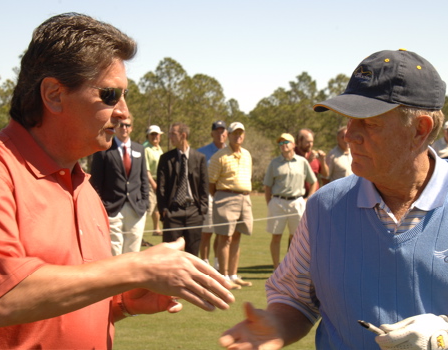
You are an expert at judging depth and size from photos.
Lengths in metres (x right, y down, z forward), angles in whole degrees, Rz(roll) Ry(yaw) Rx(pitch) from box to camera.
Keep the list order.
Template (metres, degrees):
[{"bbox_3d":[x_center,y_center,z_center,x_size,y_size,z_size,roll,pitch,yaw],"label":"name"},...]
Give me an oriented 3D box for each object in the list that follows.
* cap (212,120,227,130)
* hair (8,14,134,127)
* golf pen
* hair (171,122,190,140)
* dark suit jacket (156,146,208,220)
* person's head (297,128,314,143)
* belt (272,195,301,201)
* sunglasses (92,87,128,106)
[{"bbox_3d":[-0.047,-0.581,13.500,0.180,0.130,0.260,-1,2,-20],"label":"cap"},{"bbox_3d":[-0.289,-0.200,2.190,0.235,0.220,0.185,6,5,26],"label":"hair"},{"bbox_3d":[0.303,0.299,2.100,0.135,0.012,0.012,28,-1,-6],"label":"golf pen"},{"bbox_3d":[-0.425,-0.435,11.250,0.190,0.165,0.165,-1,2,-25],"label":"hair"},{"bbox_3d":[-0.418,0.088,11.200,0.510,0.740,0.290,0,2,0],"label":"dark suit jacket"},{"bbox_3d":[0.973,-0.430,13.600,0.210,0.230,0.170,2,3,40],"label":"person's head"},{"bbox_3d":[0.730,0.253,13.100,0.360,0.050,0.270,0,2,0],"label":"belt"},{"bbox_3d":[-0.245,-0.156,2.170,0.130,0.045,0.145,8,5,24],"label":"sunglasses"}]

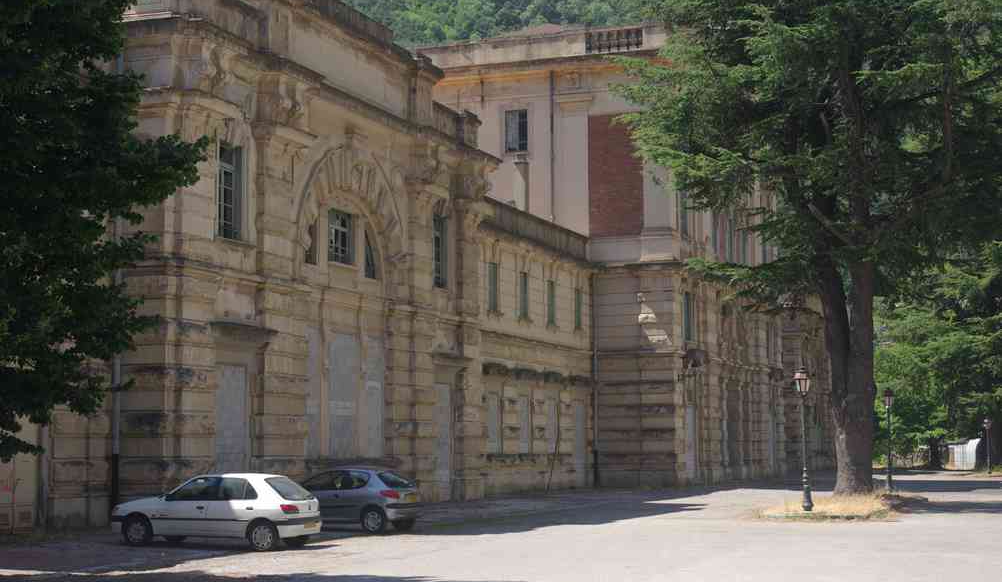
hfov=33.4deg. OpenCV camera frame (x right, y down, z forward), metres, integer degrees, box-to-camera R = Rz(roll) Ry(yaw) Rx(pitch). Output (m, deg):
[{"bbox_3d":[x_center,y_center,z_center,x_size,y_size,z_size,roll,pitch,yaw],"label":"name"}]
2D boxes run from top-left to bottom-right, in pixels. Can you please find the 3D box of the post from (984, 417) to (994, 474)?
[{"bbox_3d":[35.946,11.432,122.884,0.500,4.100,0.500,-3,-6,21],"label":"post"}]

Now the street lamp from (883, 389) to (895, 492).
[{"bbox_3d":[15.272,5.915,65.839,0.450,4.100,0.450,-3,-6,21],"label":"street lamp"}]

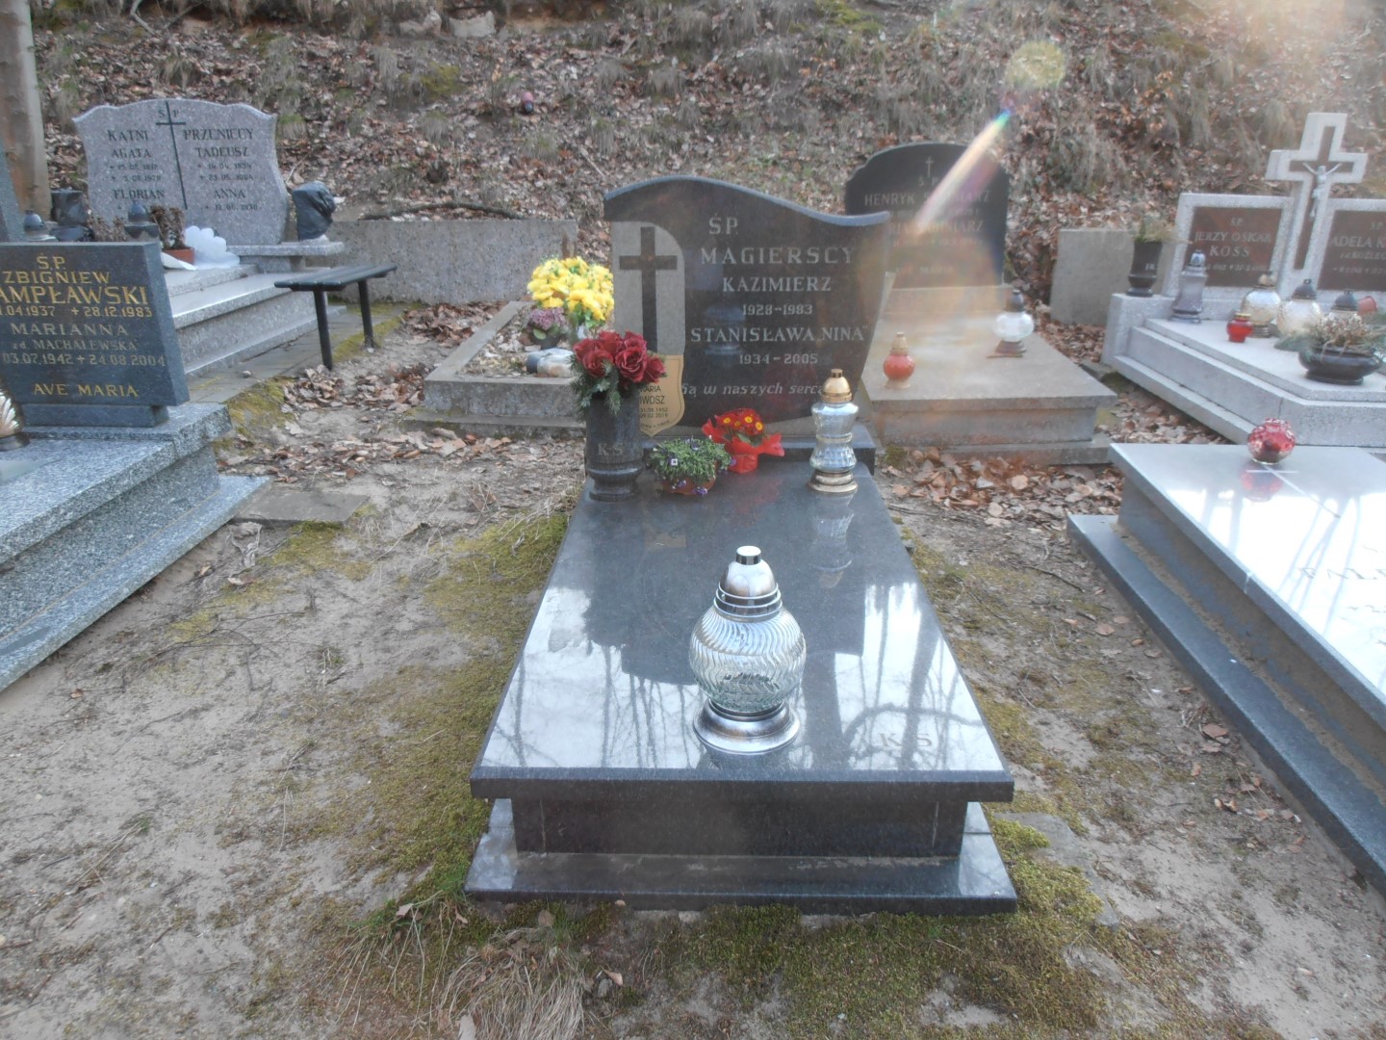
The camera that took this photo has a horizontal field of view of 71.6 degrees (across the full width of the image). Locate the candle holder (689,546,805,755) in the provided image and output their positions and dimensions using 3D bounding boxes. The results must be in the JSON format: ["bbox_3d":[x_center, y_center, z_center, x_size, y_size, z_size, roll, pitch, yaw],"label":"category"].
[{"bbox_3d":[0.099,0.209,1.676,0.203,0.345,0.203,0,23,2],"label":"candle holder"}]

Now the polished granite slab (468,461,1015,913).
[{"bbox_3d":[0.103,0.234,2.421,0.950,0.250,1.723,0,22,2],"label":"polished granite slab"}]

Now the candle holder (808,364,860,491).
[{"bbox_3d":[0.410,-0.271,2.851,0.142,0.362,0.142,0,22,2],"label":"candle holder"}]

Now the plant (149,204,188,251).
[{"bbox_3d":[-3.180,-1.755,5.831,0.210,0.305,0.200,0,22,2],"label":"plant"}]

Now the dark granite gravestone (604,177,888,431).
[{"bbox_3d":[0.165,-0.656,3.036,0.847,0.803,0.100,0,23,2],"label":"dark granite gravestone"}]

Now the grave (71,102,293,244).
[{"bbox_3d":[-3.169,-2.160,6.002,1.240,0.852,0.120,0,22,2],"label":"grave"}]

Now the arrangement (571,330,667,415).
[{"bbox_3d":[-0.207,-0.411,2.689,0.255,0.234,0.220,0,22,2],"label":"arrangement"}]

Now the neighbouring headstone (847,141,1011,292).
[{"bbox_3d":[1.230,-1.616,5.130,0.849,0.740,0.100,-2,23,2],"label":"neighbouring headstone"}]

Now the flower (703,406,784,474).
[{"bbox_3d":[0.159,-0.257,3.032,0.235,0.201,0.200,0,22,2],"label":"flower"}]

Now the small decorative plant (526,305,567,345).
[{"bbox_3d":[-0.780,-1.034,5.113,0.221,0.205,0.210,0,23,2],"label":"small decorative plant"}]

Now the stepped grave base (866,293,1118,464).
[{"bbox_3d":[1.202,-0.788,4.641,0.980,0.410,1.980,0,22,2],"label":"stepped grave base"}]

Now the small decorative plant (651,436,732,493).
[{"bbox_3d":[-0.009,-0.164,2.851,0.243,0.131,0.194,0,23,2],"label":"small decorative plant"}]

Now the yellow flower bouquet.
[{"bbox_3d":[-0.599,-1.114,4.743,0.428,0.353,0.363,0,23,2],"label":"yellow flower bouquet"}]

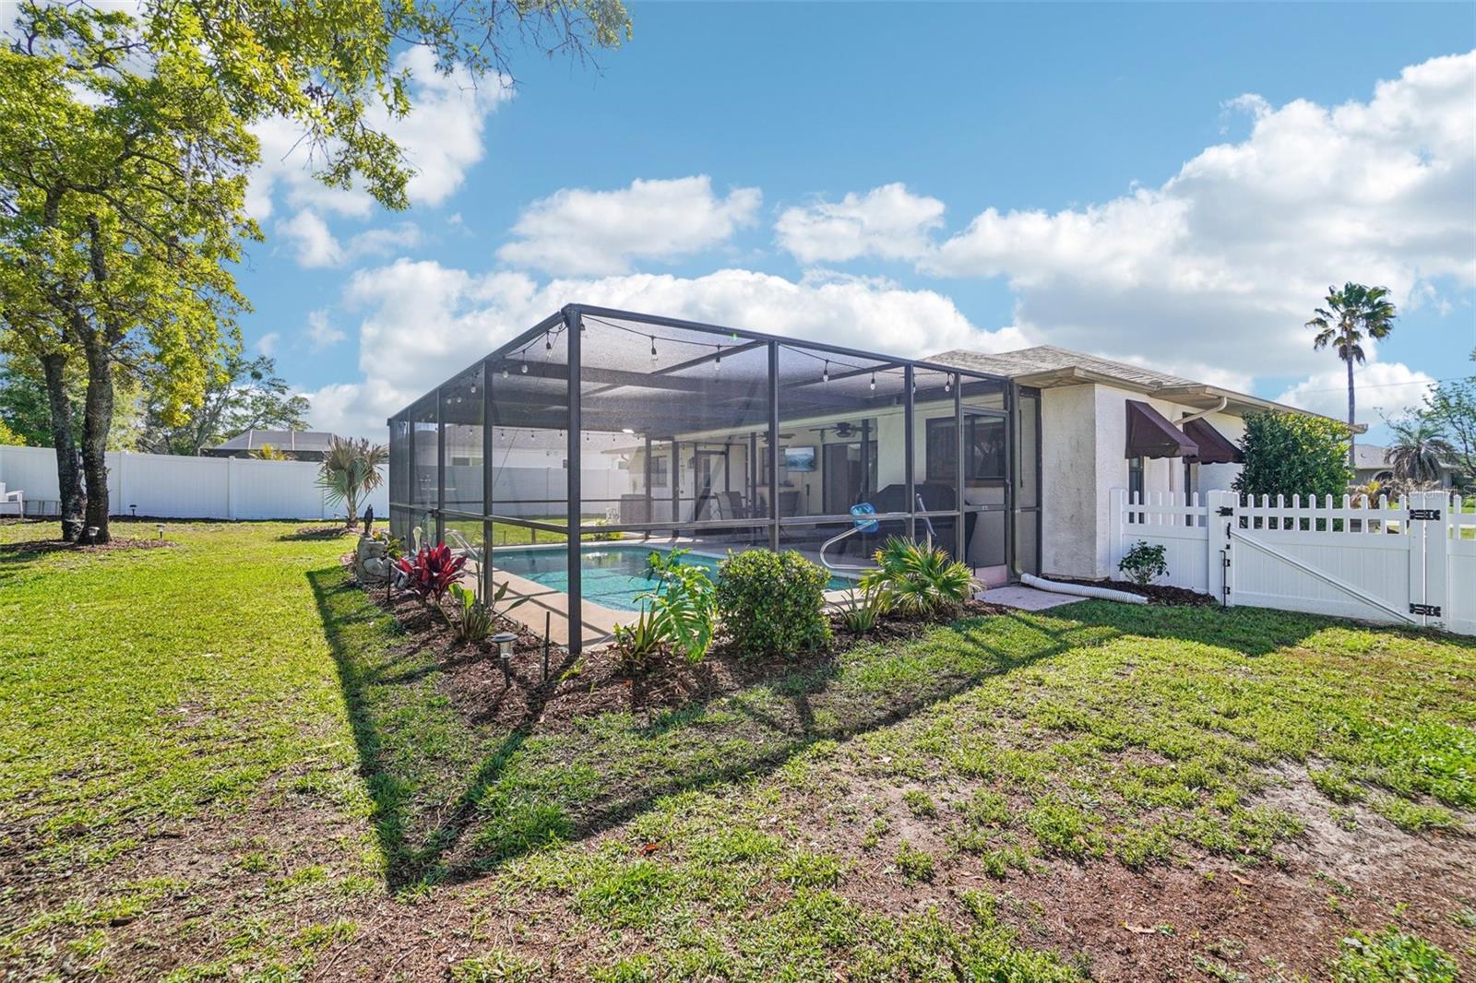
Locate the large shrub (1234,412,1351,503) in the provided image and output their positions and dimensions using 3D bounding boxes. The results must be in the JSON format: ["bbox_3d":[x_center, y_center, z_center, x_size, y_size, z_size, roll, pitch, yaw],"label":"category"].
[{"bbox_3d":[8.910,-0.090,9.900,1.500,2.450,1.500,0,1,-37],"label":"large shrub"}]

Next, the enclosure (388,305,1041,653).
[{"bbox_3d":[-1.454,-0.187,10.200,6.450,2.600,9.600,0,1,-37],"label":"enclosure"}]

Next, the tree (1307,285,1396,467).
[{"bbox_3d":[35.900,-5.550,36.000,4.000,13.300,4.000,0,1,44],"label":"tree"}]

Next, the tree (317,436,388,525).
[{"bbox_3d":[-10.160,-0.260,16.200,1.750,2.430,1.750,0,0,-32],"label":"tree"}]

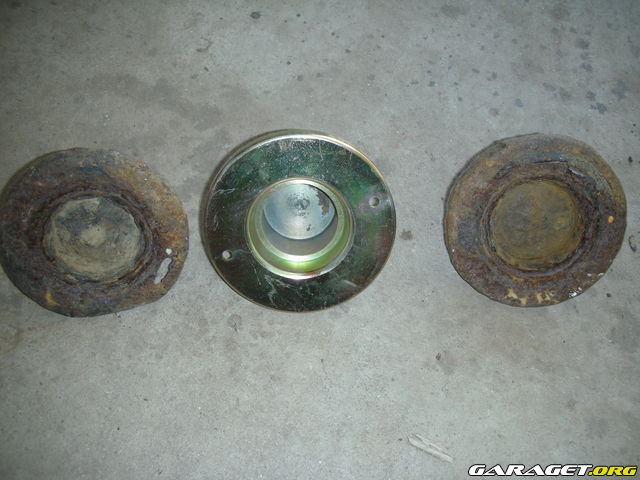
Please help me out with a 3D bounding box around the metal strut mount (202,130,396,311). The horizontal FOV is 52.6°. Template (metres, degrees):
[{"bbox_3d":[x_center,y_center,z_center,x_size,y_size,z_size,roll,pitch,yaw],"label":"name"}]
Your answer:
[{"bbox_3d":[-0.015,-0.019,0.534,0.150,0.048,0.150,0,110,-2],"label":"metal strut mount"}]

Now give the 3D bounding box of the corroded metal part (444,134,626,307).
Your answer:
[{"bbox_3d":[0.178,-0.019,0.550,0.149,0.030,0.149,0,110,-2],"label":"corroded metal part"}]

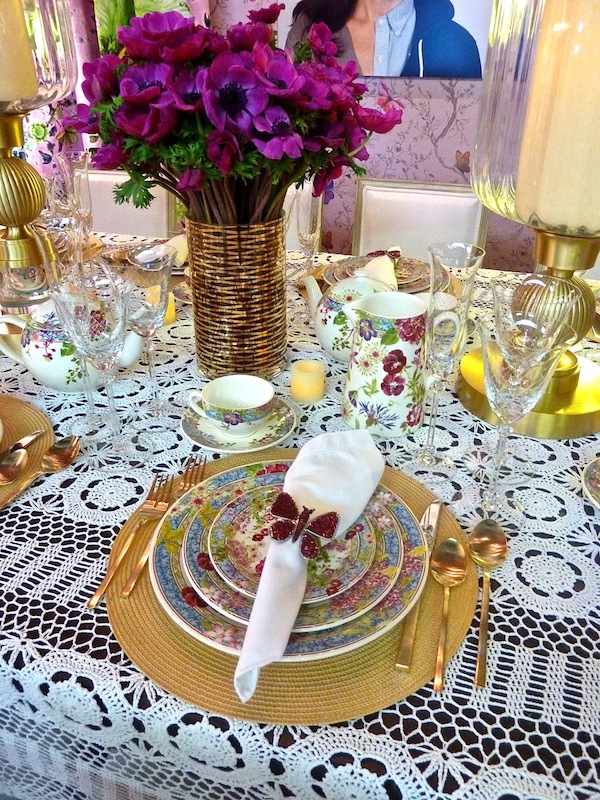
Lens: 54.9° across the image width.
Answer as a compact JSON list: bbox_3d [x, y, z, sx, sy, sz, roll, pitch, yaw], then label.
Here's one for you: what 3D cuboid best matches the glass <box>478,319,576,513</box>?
[{"bbox_3d":[0.216,0.030,0.608,0.090,0.220,0.090,0,30,0],"label":"glass"}]

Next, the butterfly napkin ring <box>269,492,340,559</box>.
[{"bbox_3d":[0.002,0.123,0.542,0.070,0.045,0.062,9,31,15],"label":"butterfly napkin ring"}]

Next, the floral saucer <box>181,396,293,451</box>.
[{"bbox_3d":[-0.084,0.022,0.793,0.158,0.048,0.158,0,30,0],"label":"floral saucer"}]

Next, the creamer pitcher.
[{"bbox_3d":[0.129,-0.051,0.798,0.150,0.170,0.112,-4,30,-7],"label":"creamer pitcher"}]

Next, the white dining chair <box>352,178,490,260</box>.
[{"bbox_3d":[0.320,-0.210,1.865,0.470,0.880,0.550,9,31,16],"label":"white dining chair"}]

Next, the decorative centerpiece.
[{"bbox_3d":[-0.088,-0.276,0.851,0.430,0.505,0.400,0,30,0],"label":"decorative centerpiece"}]

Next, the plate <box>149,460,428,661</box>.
[{"bbox_3d":[-0.009,0.146,0.590,0.275,0.027,0.275,0,30,0],"label":"plate"}]

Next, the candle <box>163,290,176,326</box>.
[{"bbox_3d":[-0.275,-0.183,1.147,0.052,0.051,0.052,0,30,0],"label":"candle"}]

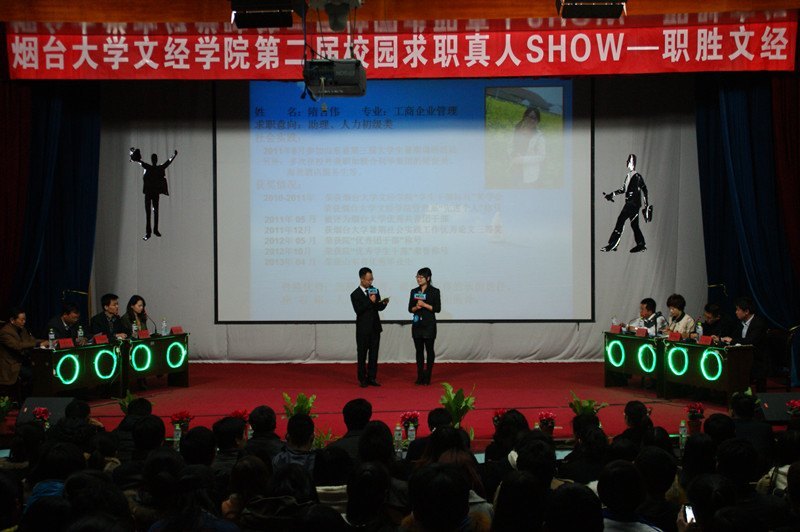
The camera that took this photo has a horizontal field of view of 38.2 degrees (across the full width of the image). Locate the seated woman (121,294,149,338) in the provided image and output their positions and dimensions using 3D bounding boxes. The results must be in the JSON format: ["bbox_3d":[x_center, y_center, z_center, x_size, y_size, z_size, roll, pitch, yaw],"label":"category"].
[{"bbox_3d":[-3.720,1.106,16.730,0.720,1.330,0.500,0,1,30],"label":"seated woman"}]

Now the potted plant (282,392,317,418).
[{"bbox_3d":[-1.122,1.663,12.863,0.380,0.510,0.360,0,2,0],"label":"potted plant"}]

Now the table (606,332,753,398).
[{"bbox_3d":[3.717,1.384,15.615,0.440,0.779,2.355,-2,3,-30],"label":"table"}]

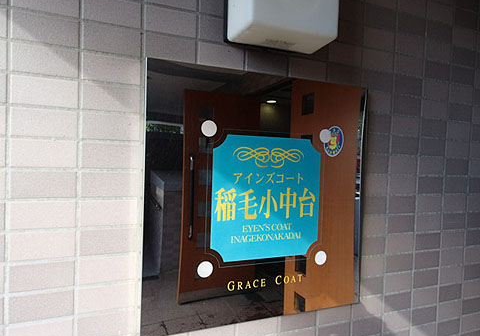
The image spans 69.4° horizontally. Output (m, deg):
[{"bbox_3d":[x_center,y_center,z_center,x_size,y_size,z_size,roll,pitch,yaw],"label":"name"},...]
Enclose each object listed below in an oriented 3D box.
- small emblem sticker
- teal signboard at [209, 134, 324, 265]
[{"bbox_3d":[0.208,-0.059,0.769,0.053,0.069,0.004,1,2,-23],"label":"small emblem sticker"},{"bbox_3d":[0.060,0.061,0.709,0.248,0.248,0.010,1,2,-23],"label":"teal signboard"}]

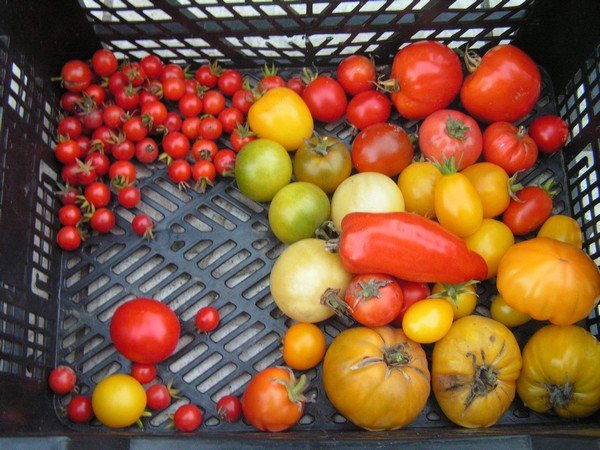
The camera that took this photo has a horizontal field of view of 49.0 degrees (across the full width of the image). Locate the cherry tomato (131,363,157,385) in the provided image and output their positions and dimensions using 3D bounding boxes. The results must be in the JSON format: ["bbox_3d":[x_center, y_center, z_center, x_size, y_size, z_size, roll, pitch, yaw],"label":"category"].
[{"bbox_3d":[-0.141,0.133,0.595,0.024,0.022,0.023,0,76,0],"label":"cherry tomato"}]

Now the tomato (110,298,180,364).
[{"bbox_3d":[-0.142,0.098,0.604,0.063,0.057,0.063,0,75,-1],"label":"tomato"}]

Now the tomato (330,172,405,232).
[{"bbox_3d":[0.065,-0.015,0.631,0.070,0.066,0.070,0,75,-1],"label":"tomato"}]

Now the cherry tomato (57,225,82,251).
[{"bbox_3d":[-0.225,0.012,0.644,0.024,0.024,0.024,-1,75,-1],"label":"cherry tomato"}]

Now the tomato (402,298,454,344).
[{"bbox_3d":[0.114,0.086,0.586,0.045,0.038,0.038,-25,89,3],"label":"tomato"}]

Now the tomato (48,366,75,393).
[{"bbox_3d":[-0.213,0.139,0.592,0.025,0.025,0.026,0,76,0],"label":"tomato"}]

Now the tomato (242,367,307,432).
[{"bbox_3d":[-0.022,0.152,0.575,0.055,0.050,0.057,0,72,-29],"label":"tomato"}]

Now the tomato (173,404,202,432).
[{"bbox_3d":[-0.100,0.171,0.584,0.026,0.025,0.025,0,76,0],"label":"tomato"}]

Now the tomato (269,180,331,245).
[{"bbox_3d":[0.000,-0.012,0.637,0.059,0.056,0.059,-1,75,-1],"label":"tomato"}]

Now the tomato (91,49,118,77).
[{"bbox_3d":[-0.199,-0.166,0.673,0.027,0.027,0.027,-1,75,-1],"label":"tomato"}]

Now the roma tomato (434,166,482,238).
[{"bbox_3d":[0.148,-0.019,0.615,0.043,0.043,0.062,-15,86,-1],"label":"roma tomato"}]

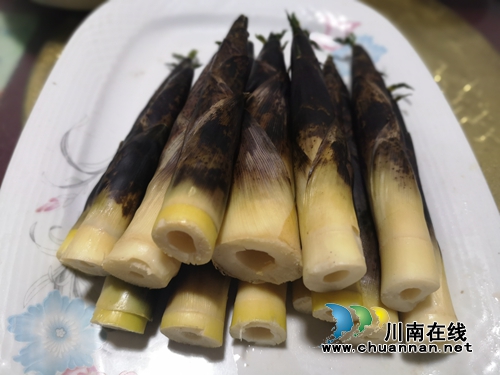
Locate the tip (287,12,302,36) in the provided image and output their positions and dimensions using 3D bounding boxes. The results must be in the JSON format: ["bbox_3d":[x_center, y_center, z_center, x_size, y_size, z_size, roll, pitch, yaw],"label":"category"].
[{"bbox_3d":[0.035,-0.128,0.305,0.010,0.010,0.030,0,44,0],"label":"tip"}]

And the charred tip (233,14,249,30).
[{"bbox_3d":[-0.007,-0.126,0.298,0.010,0.010,0.019,4,45,4],"label":"charred tip"}]

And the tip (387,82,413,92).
[{"bbox_3d":[0.097,-0.064,0.250,0.017,0.007,0.010,0,46,0],"label":"tip"}]

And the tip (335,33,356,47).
[{"bbox_3d":[0.071,-0.111,0.292,0.016,0.009,0.012,0,46,0],"label":"tip"}]

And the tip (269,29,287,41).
[{"bbox_3d":[0.021,-0.116,0.295,0.012,0.009,0.014,3,43,3],"label":"tip"}]

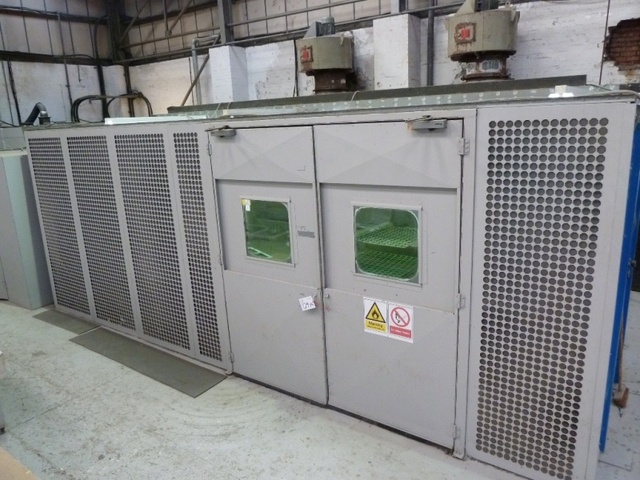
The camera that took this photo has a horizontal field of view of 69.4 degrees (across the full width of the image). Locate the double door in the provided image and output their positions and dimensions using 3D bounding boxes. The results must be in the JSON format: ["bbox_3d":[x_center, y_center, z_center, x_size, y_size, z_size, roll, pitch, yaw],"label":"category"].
[{"bbox_3d":[0.009,0.221,2.834,1.706,1.789,0.060,7,17,34],"label":"double door"}]

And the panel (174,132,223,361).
[{"bbox_3d":[-0.888,0.084,3.428,0.257,1.731,0.030,7,17,34],"label":"panel"}]

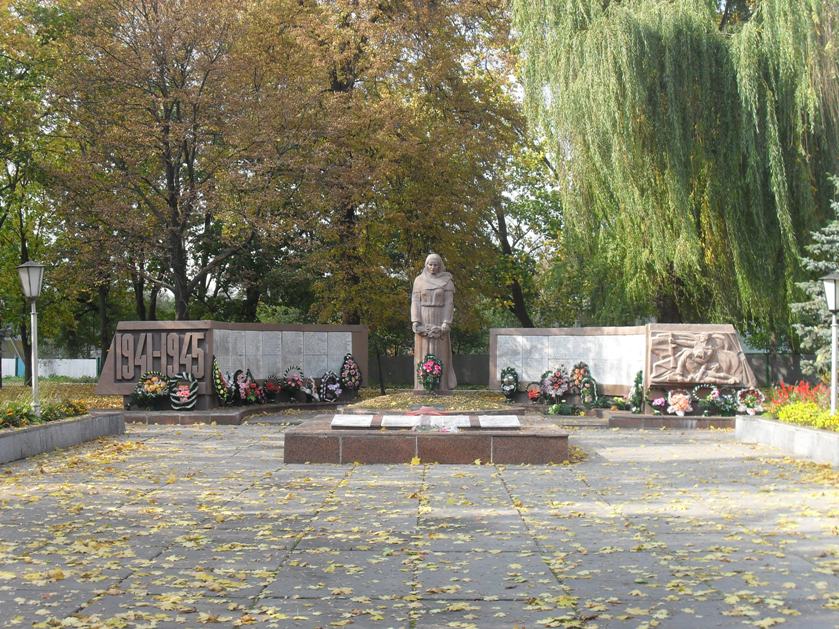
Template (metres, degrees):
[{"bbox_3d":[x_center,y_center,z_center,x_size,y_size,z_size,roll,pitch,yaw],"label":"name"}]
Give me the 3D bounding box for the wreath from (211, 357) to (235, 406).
[{"bbox_3d":[-4.910,1.645,29.600,0.280,1.196,0.720,-1,-2,37],"label":"wreath"}]

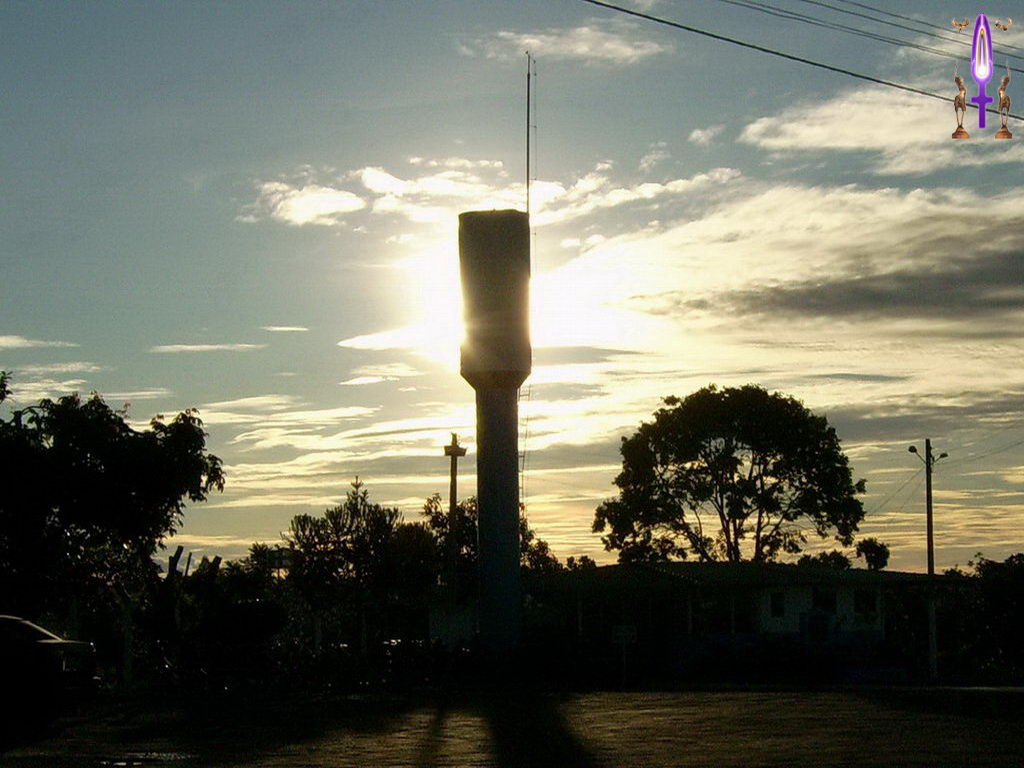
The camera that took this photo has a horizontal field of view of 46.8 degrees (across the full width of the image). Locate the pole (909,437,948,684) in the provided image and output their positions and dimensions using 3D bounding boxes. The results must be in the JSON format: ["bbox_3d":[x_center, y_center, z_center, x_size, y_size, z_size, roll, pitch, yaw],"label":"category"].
[{"bbox_3d":[10.469,4.362,29.686,0.970,6.040,0.400,0,-10,0],"label":"pole"}]

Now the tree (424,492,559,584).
[{"bbox_3d":[-0.888,8.092,51.386,6.000,6.760,5.800,0,-10,0],"label":"tree"}]

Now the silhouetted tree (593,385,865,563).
[{"bbox_3d":[10.307,6.320,57.798,13.010,12.390,12.000,0,-10,0],"label":"silhouetted tree"}]

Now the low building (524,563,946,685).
[{"bbox_3d":[7.225,8.031,42.233,13.230,3.430,8.500,0,-10,0],"label":"low building"}]

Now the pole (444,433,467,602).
[{"bbox_3d":[-2.073,5.785,42.662,0.800,8.150,0.600,0,-10,0],"label":"pole"}]

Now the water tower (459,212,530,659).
[{"bbox_3d":[-0.497,1.520,39.379,2.390,15.320,2.390,0,-10,0],"label":"water tower"}]

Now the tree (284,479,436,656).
[{"bbox_3d":[-5.315,6.499,41.518,5.190,6.380,4.800,0,-10,0],"label":"tree"}]

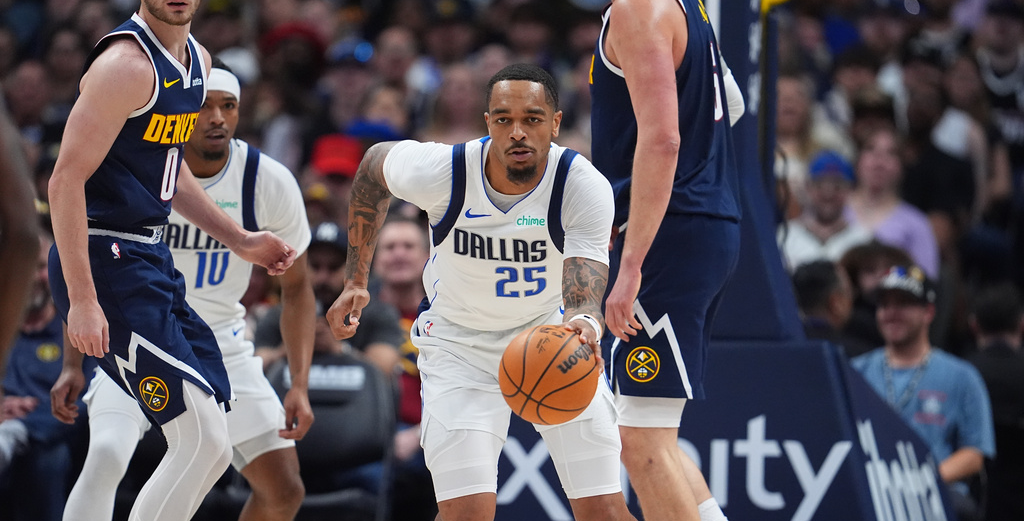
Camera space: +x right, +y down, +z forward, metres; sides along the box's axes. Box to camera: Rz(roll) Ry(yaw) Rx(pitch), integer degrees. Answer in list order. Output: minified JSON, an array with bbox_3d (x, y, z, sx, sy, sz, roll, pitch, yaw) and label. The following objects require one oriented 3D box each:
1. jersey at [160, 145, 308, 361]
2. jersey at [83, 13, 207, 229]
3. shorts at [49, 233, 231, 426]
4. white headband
[{"bbox_3d":[-0.768,-0.038,28.800,0.520,0.560,0.320,0,21,5],"label":"jersey"},{"bbox_3d":[-0.896,-0.338,27.900,0.290,0.550,0.390,14,6,33],"label":"jersey"},{"bbox_3d":[-0.912,0.171,27.850,0.410,0.480,0.430,-1,-1,38],"label":"shorts"},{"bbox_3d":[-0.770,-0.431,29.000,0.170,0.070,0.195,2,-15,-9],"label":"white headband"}]

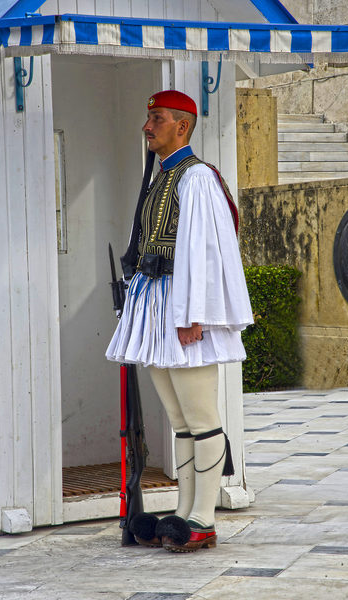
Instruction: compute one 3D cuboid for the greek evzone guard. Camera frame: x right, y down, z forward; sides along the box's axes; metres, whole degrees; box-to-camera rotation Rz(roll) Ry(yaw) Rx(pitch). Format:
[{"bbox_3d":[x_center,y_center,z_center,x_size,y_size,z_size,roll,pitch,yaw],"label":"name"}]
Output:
[{"bbox_3d":[0.022,0.078,8.420,0.580,1.920,0.700,-2,2,-28],"label":"greek evzone guard"}]

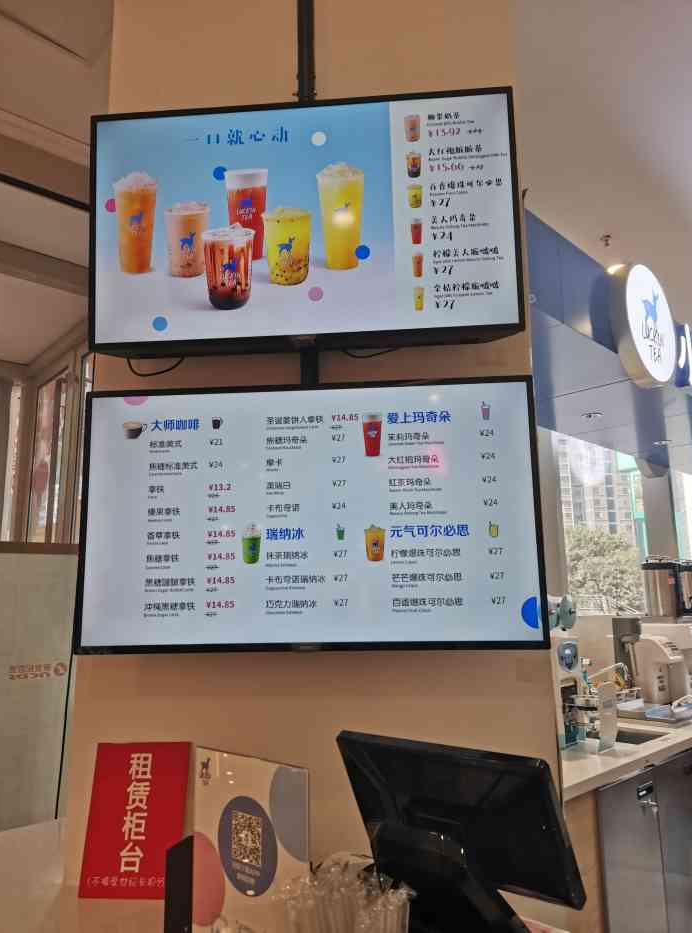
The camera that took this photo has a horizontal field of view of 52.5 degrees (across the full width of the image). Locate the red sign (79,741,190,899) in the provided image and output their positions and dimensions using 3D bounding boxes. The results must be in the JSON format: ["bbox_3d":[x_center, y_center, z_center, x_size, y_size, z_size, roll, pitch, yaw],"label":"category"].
[{"bbox_3d":[-0.446,0.751,1.499,0.210,0.297,0.008,-2,-24,5],"label":"red sign"}]

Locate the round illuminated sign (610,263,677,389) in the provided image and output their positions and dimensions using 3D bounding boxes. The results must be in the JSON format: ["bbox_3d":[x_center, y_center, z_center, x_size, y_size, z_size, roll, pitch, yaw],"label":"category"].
[{"bbox_3d":[1.530,-0.722,3.604,0.610,0.610,0.100,10,-15,-44],"label":"round illuminated sign"}]

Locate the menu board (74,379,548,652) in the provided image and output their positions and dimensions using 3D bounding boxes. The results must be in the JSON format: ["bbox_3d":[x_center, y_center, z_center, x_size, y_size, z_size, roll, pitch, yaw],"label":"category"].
[{"bbox_3d":[-0.082,0.106,1.518,0.976,0.565,0.070,-2,-10,4],"label":"menu board"}]

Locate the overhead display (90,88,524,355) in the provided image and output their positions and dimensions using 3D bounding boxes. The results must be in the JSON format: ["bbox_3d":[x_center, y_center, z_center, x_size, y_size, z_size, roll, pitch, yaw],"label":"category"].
[{"bbox_3d":[-0.102,-0.557,1.630,0.978,0.564,0.080,-2,-6,4],"label":"overhead display"}]

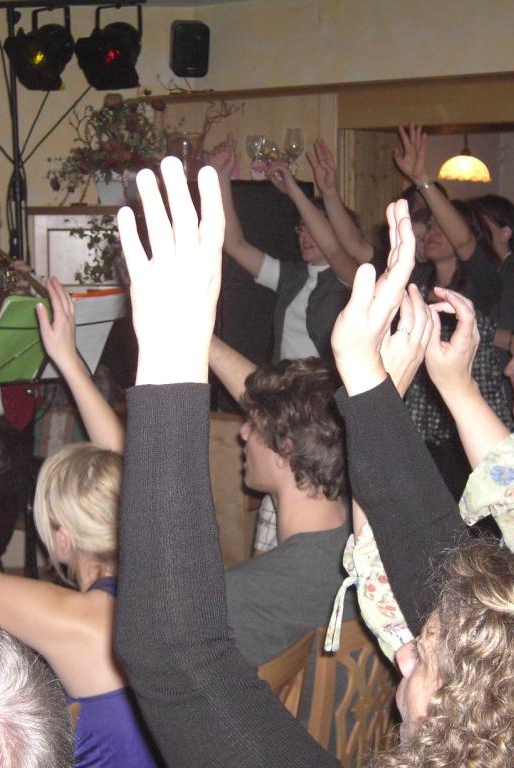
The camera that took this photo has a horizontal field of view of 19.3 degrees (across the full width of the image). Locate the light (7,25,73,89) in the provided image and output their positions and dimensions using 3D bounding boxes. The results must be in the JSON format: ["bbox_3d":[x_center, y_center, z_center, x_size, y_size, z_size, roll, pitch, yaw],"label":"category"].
[{"bbox_3d":[-0.728,-1.103,5.050,0.215,0.245,0.220,4,24,34],"label":"light"}]

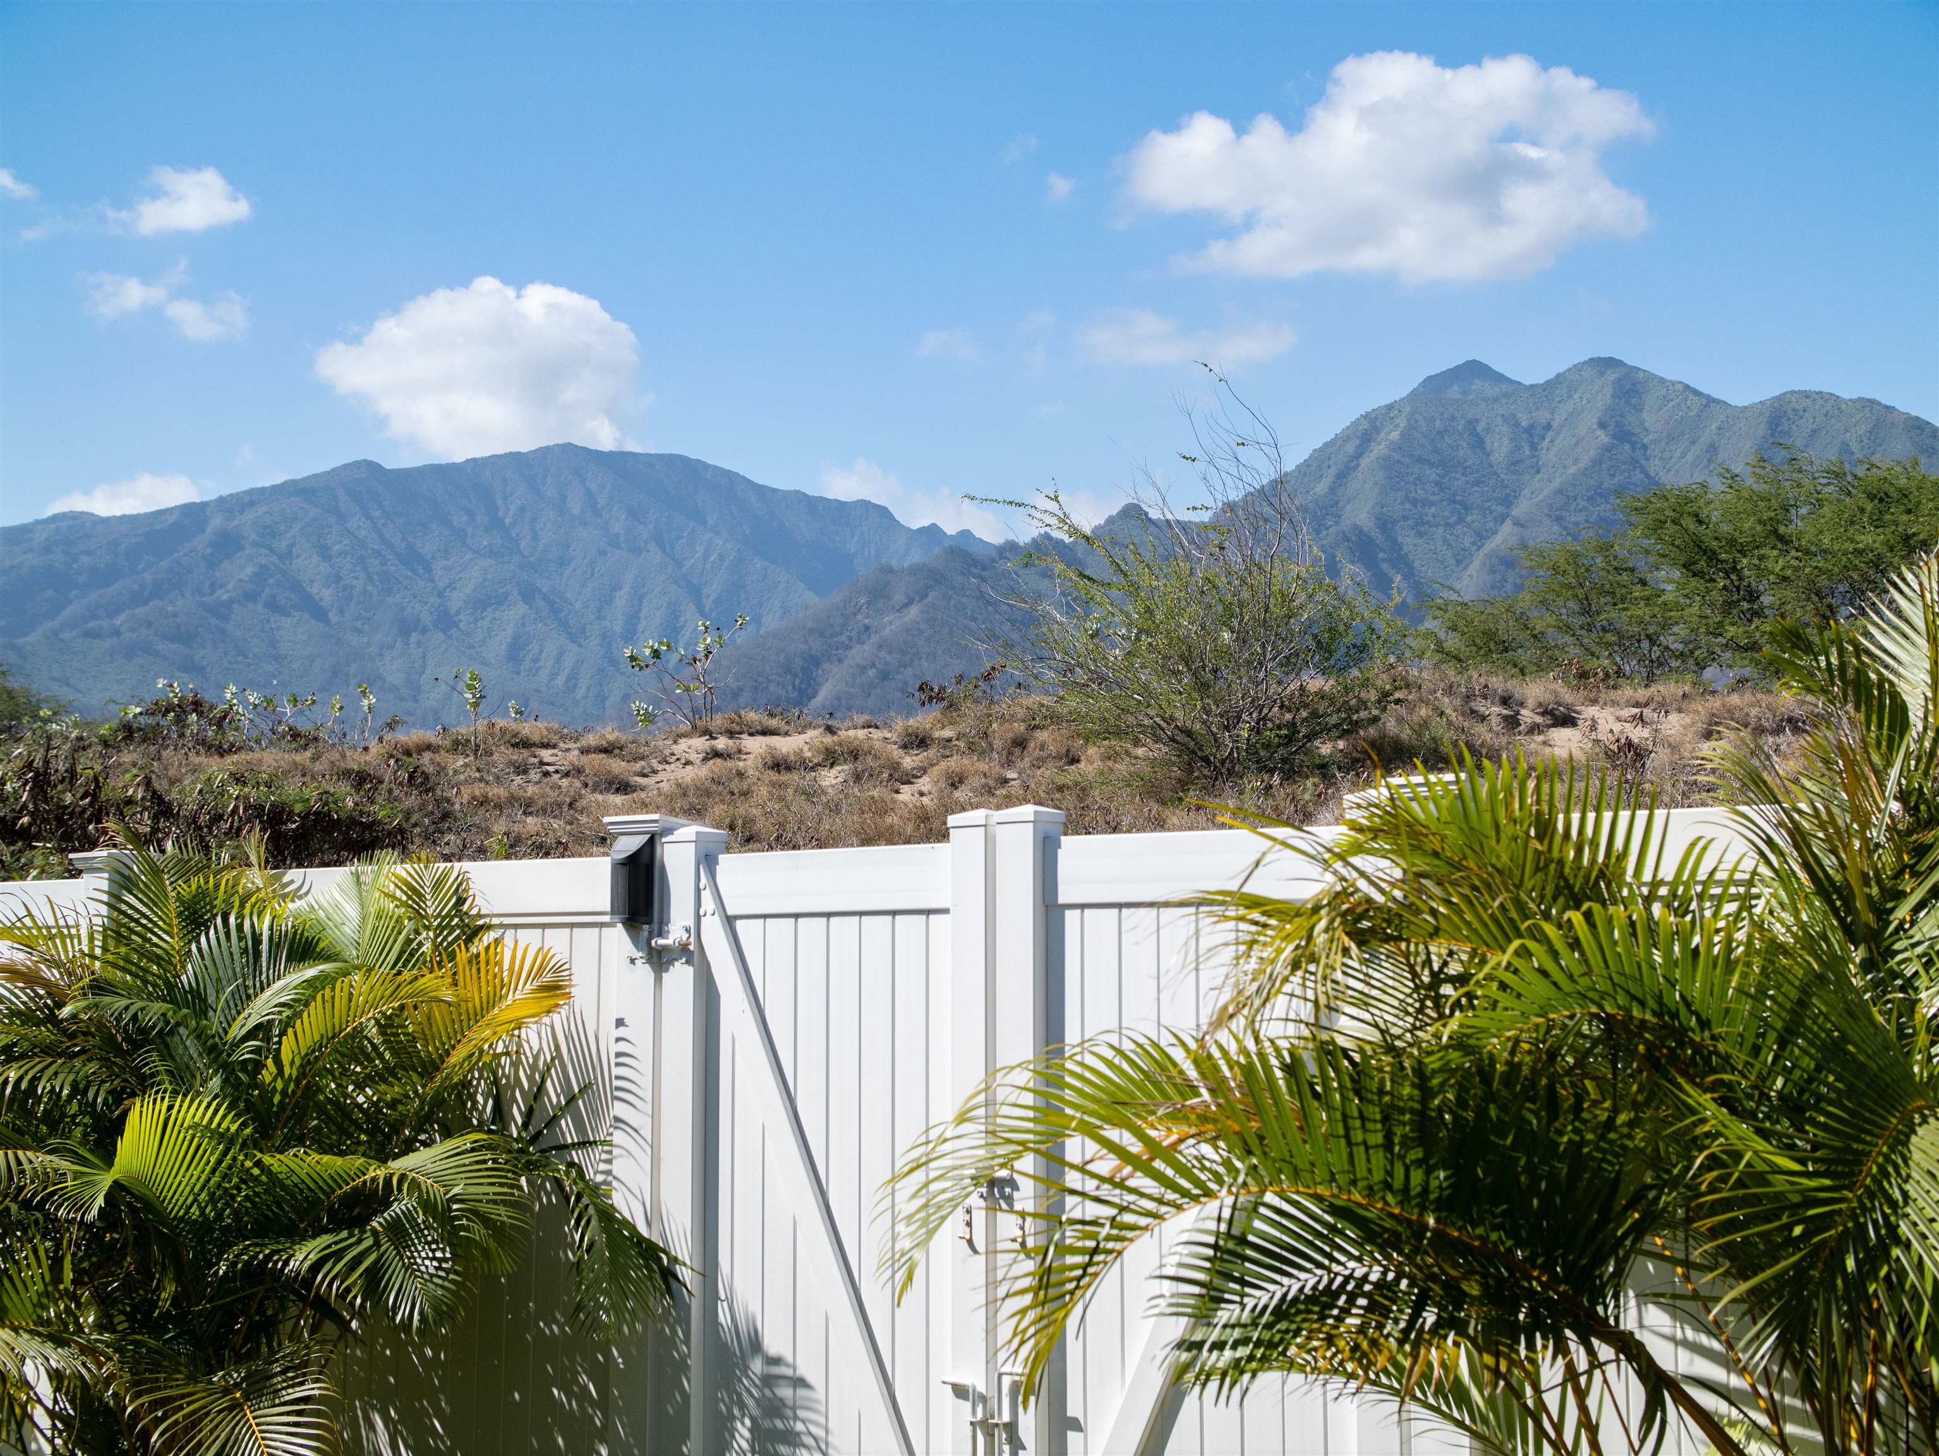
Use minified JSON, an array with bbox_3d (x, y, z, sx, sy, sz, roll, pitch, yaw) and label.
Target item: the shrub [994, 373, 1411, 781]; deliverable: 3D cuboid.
[{"bbox_3d":[1.777,-1.177,25.000,3.200,3.100,2.900,0,-5,0],"label":"shrub"}]

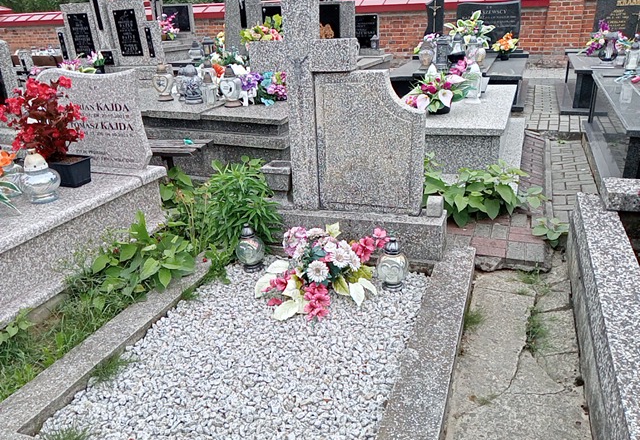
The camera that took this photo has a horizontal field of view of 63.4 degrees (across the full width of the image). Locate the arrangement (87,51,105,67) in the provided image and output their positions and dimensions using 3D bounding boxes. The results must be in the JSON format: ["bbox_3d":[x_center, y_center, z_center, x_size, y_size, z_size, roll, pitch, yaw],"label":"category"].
[{"bbox_3d":[-2.444,-1.745,5.648,0.190,0.200,0.180,6,24,20],"label":"arrangement"}]

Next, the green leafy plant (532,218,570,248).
[{"bbox_3d":[1.324,0.073,2.954,0.200,0.140,0.180,6,24,19],"label":"green leafy plant"}]

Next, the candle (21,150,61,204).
[{"bbox_3d":[-1.416,-0.210,2.614,0.180,0.265,0.180,6,24,20],"label":"candle"}]

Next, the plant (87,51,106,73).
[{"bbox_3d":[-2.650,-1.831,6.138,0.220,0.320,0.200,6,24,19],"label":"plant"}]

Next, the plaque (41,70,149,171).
[{"bbox_3d":[-1.445,-0.648,3.324,0.820,0.630,0.080,6,24,19],"label":"plaque"}]

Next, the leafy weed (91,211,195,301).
[{"bbox_3d":[-0.866,0.171,2.563,0.460,0.340,0.380,6,24,19],"label":"leafy weed"}]

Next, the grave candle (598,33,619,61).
[{"bbox_3d":[3.522,-2.106,6.320,0.220,0.340,0.220,6,25,19],"label":"grave candle"}]

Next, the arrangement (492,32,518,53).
[{"bbox_3d":[2.820,-2.693,7.862,0.380,0.300,0.320,5,24,17],"label":"arrangement"}]

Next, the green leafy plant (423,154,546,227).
[{"bbox_3d":[1.076,-0.210,3.448,0.820,0.350,0.500,6,24,20],"label":"green leafy plant"}]

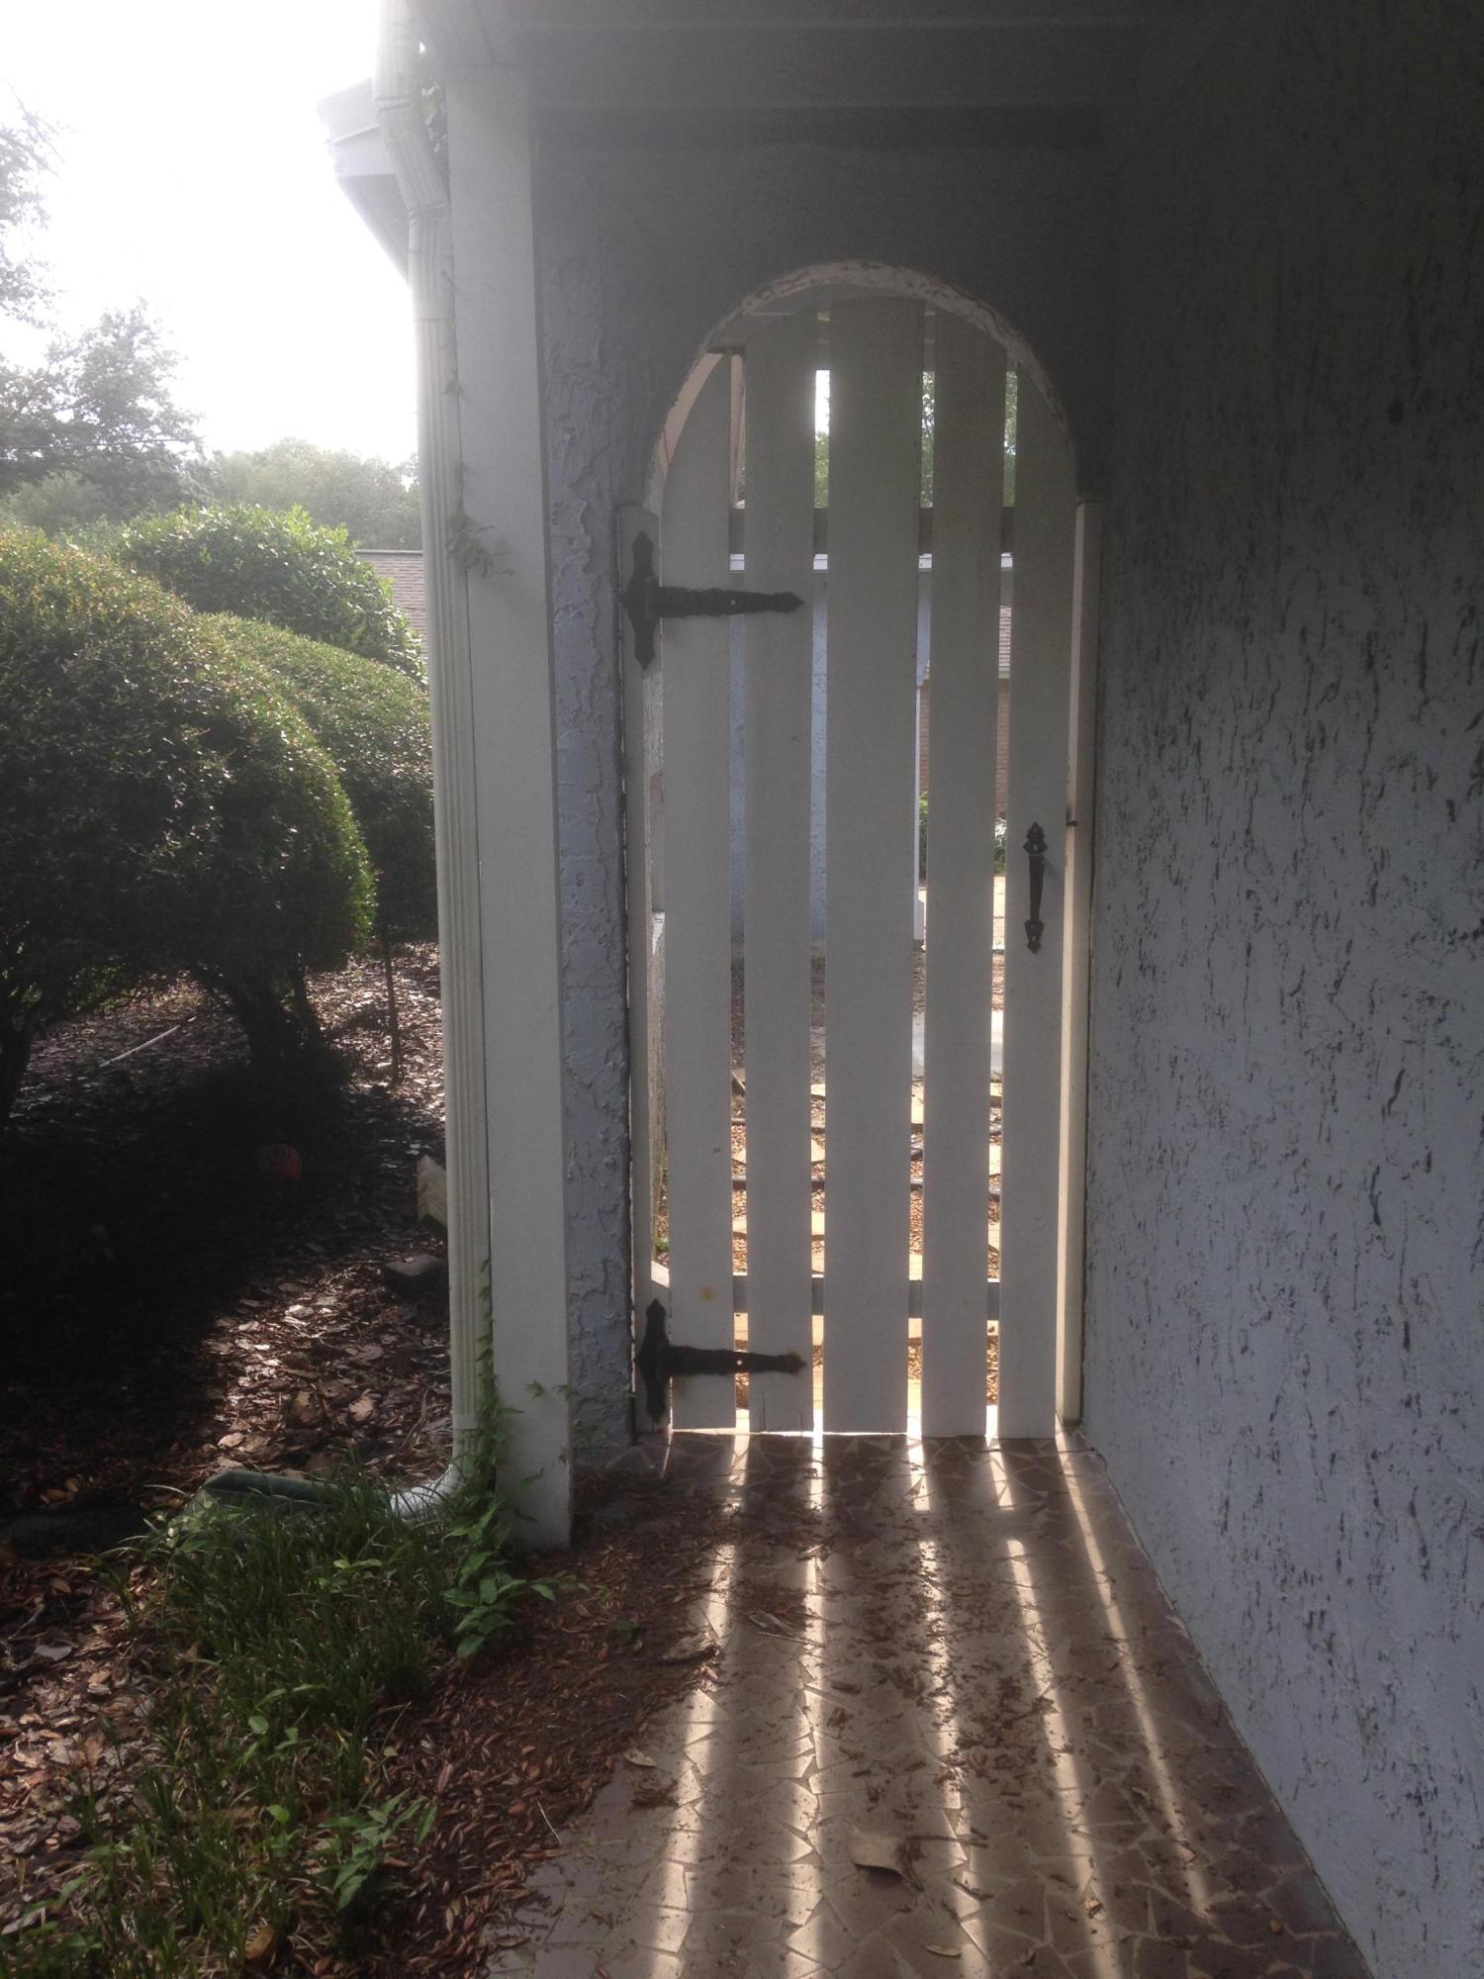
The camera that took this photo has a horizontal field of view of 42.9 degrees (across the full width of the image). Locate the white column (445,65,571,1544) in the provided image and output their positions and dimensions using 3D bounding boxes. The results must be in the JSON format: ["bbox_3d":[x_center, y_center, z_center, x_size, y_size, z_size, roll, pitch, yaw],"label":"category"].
[{"bbox_3d":[-0.411,-0.253,3.418,0.140,2.630,0.140,-1,10,-1],"label":"white column"}]

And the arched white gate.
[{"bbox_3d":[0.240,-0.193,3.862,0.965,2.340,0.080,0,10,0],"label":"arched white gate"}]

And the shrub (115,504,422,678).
[{"bbox_3d":[-2.750,-1.606,10.885,2.250,2.400,2.250,0,10,0],"label":"shrub"}]

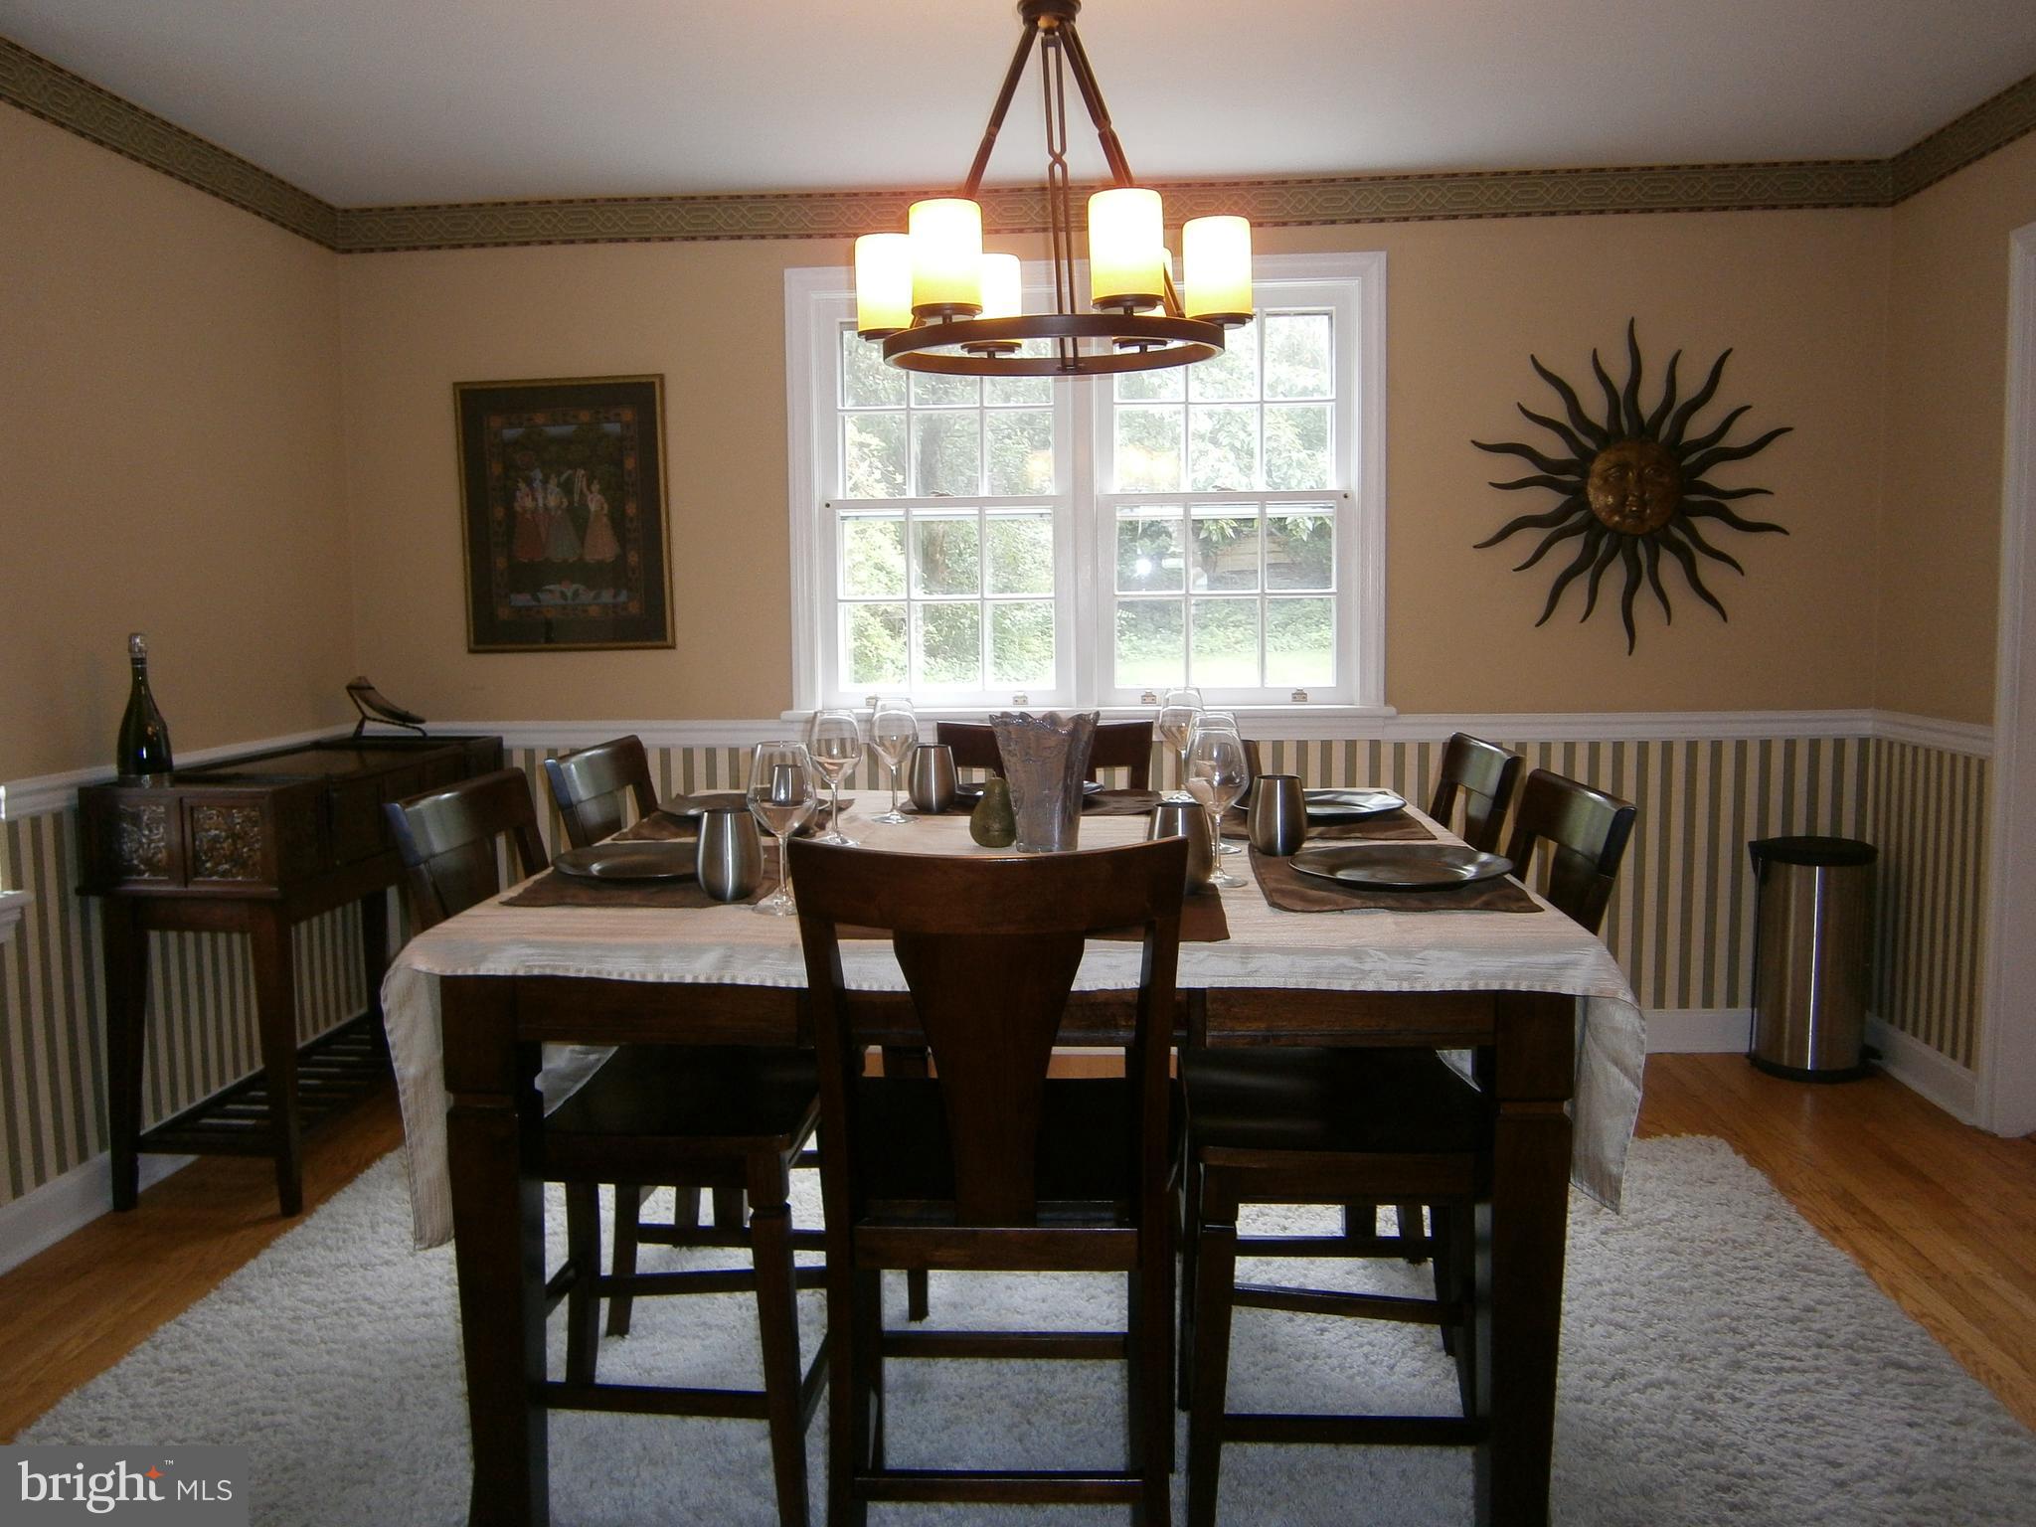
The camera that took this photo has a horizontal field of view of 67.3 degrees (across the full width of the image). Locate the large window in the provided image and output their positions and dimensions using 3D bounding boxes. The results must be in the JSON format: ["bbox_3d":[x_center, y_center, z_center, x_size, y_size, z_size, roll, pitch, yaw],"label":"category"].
[{"bbox_3d":[0.189,-0.789,4.391,1.705,1.273,0.102,0,6,4],"label":"large window"}]

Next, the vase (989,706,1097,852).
[{"bbox_3d":[0.043,0.027,2.447,0.166,0.219,0.164,0,6,4],"label":"vase"}]

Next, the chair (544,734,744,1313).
[{"bbox_3d":[-0.482,0.488,2.852,0.625,1.040,0.461,-1,6,2],"label":"chair"}]

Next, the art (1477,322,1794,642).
[{"bbox_3d":[1.720,-0.770,4.268,0.879,0.933,0.061,0,6,4],"label":"art"}]

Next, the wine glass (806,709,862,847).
[{"bbox_3d":[-0.309,0.019,2.571,0.092,0.218,0.092,0,6,4],"label":"wine glass"}]

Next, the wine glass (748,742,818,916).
[{"bbox_3d":[-0.312,0.080,2.002,0.092,0.215,0.092,0,6,4],"label":"wine glass"}]

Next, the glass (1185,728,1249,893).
[{"bbox_3d":[0.282,0.057,2.158,0.092,0.215,0.092,0,6,4],"label":"glass"}]

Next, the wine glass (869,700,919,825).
[{"bbox_3d":[-0.229,-0.005,2.810,0.092,0.217,0.092,0,6,4],"label":"wine glass"}]

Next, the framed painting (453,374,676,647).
[{"bbox_3d":[-1.331,-0.726,4.474,0.620,0.791,0.031,0,6,4],"label":"framed painting"}]

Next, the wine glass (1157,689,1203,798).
[{"bbox_3d":[0.329,-0.043,3.070,0.092,0.218,0.092,0,6,4],"label":"wine glass"}]

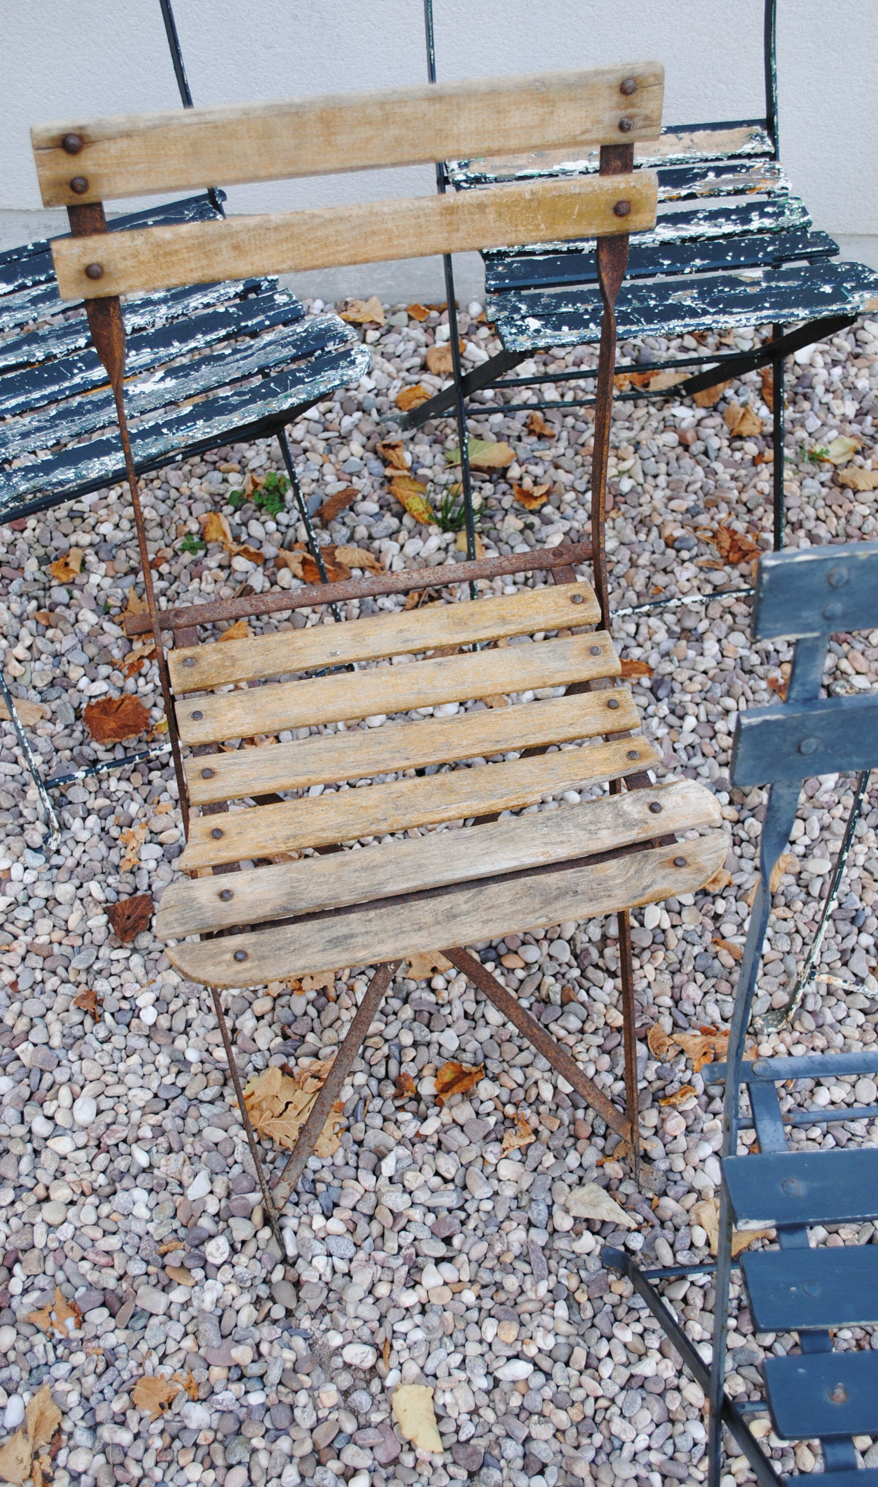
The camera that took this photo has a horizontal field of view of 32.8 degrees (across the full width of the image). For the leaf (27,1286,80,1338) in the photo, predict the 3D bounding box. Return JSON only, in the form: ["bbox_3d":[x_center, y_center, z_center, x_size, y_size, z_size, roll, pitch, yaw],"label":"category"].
[{"bbox_3d":[-0.337,0.508,1.316,0.040,0.013,0.036,37,61,22],"label":"leaf"}]

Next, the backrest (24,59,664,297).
[{"bbox_3d":[-0.051,-0.362,0.956,0.398,0.111,0.034,-10,41,-9],"label":"backrest"}]

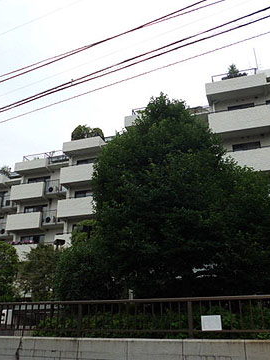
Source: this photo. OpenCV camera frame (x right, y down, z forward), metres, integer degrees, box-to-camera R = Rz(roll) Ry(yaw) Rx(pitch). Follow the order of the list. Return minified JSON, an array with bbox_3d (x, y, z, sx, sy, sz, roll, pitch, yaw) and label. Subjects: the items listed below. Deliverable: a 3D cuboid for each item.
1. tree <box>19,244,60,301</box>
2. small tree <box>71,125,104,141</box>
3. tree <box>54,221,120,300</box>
[{"bbox_3d":[-5.580,6.313,20.734,2.337,5.283,2.337,0,-24,0],"label":"tree"},{"bbox_3d":[-4.299,-4.188,32.580,2.896,1.950,1.738,0,-24,0],"label":"small tree"},{"bbox_3d":[-1.916,3.822,14.179,2.590,4.653,2.590,0,-24,0],"label":"tree"}]

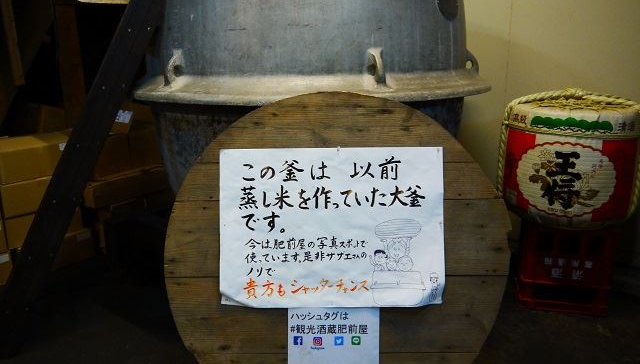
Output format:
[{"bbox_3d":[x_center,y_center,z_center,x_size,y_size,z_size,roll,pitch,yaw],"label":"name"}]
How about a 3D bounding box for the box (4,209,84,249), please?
[{"bbox_3d":[-1.533,0.191,2.728,0.411,0.161,0.377,10,17,37],"label":"box"}]

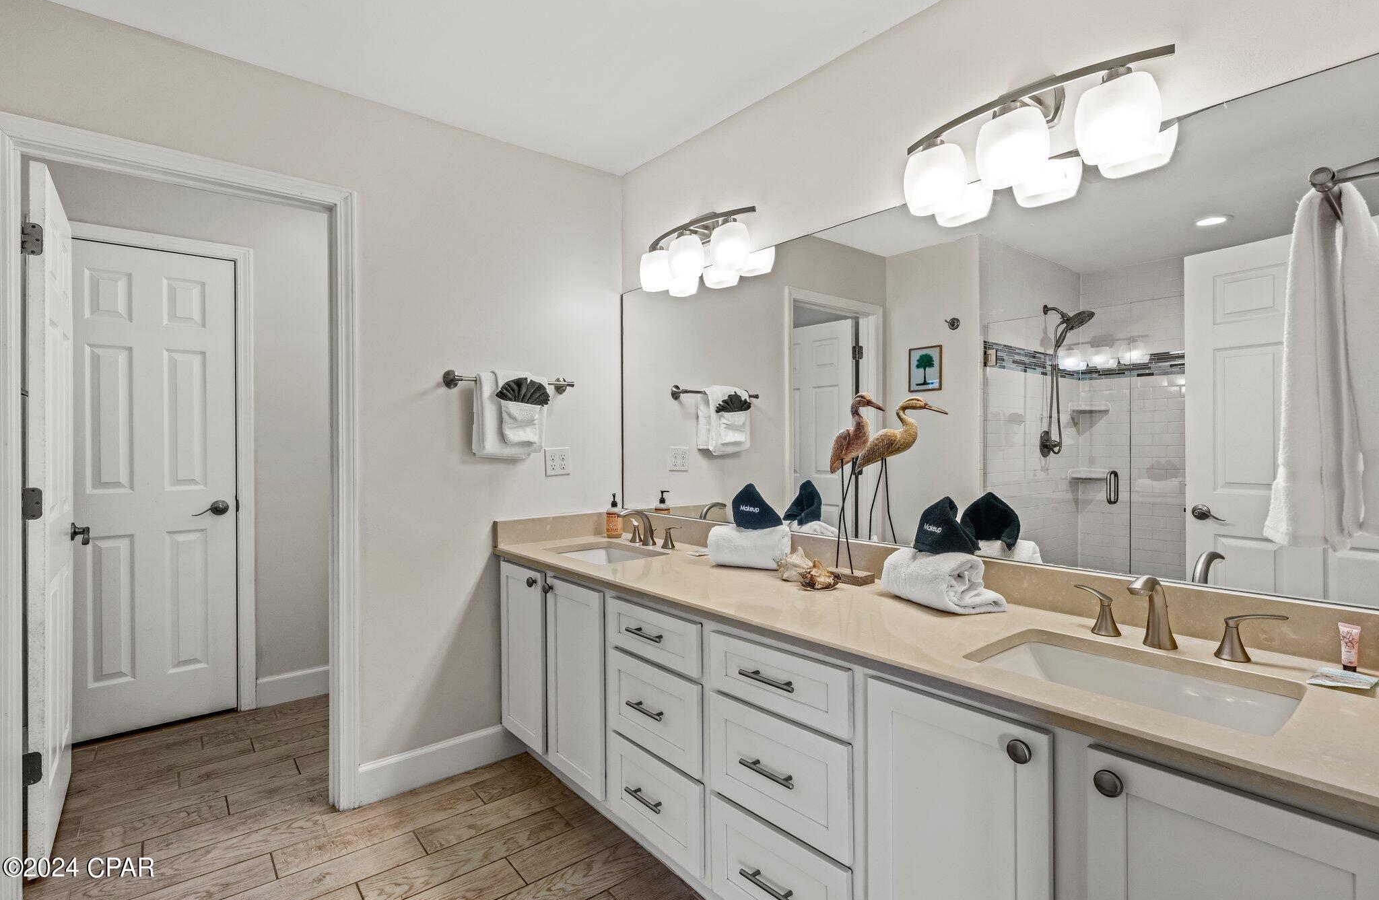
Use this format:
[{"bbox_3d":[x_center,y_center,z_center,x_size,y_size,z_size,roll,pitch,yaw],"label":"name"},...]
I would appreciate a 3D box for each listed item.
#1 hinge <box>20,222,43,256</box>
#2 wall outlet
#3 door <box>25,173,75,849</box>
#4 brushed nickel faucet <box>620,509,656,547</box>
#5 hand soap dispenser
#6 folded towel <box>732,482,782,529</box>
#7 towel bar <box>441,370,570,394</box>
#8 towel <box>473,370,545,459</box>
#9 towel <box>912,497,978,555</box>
[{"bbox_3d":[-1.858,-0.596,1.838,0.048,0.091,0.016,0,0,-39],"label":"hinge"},{"bbox_3d":[-0.551,0.051,2.729,0.116,0.116,0.008,0,0,-39],"label":"wall outlet"},{"bbox_3d":[-2.078,0.201,2.127,0.037,2.030,0.711,0,0,-39],"label":"door"},{"bbox_3d":[-0.201,0.307,2.560,0.170,0.145,0.052,0,0,-39],"label":"brushed nickel faucet"},{"bbox_3d":[-0.318,0.282,2.771,0.067,0.191,0.072,0,0,-7],"label":"hand soap dispenser"},{"bbox_3d":[0.222,0.184,2.128,0.108,0.152,0.175,0,0,-36],"label":"folded towel"},{"bbox_3d":[-0.694,-0.267,2.565,0.520,0.068,0.080,0,0,-39],"label":"towel bar"},{"bbox_3d":[-0.688,-0.139,2.528,0.280,0.345,0.105,0,0,-39],"label":"towel"},{"bbox_3d":[0.641,0.189,1.632,0.118,0.146,0.158,0,0,-14],"label":"towel"}]

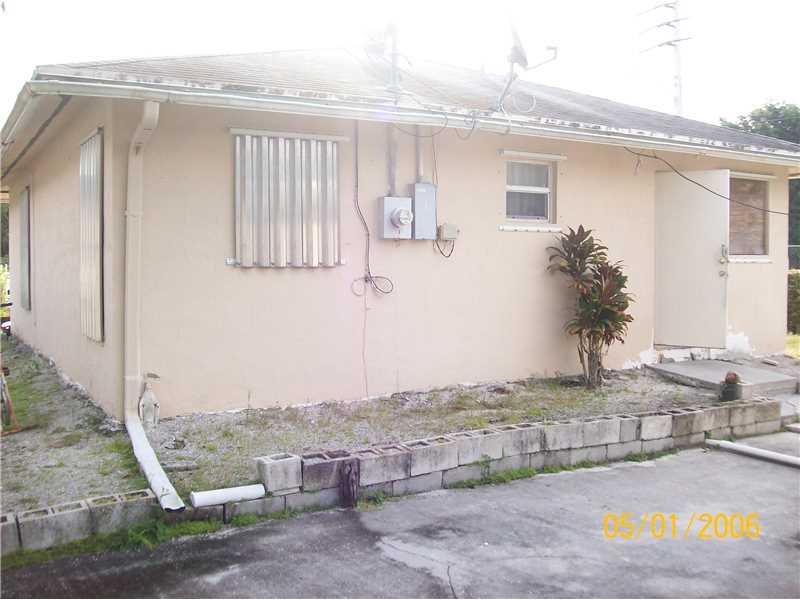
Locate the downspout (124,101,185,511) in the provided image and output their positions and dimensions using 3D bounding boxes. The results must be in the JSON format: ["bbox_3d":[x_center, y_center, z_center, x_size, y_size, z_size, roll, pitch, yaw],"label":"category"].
[{"bbox_3d":[-1.770,-0.122,5.894,0.370,2.750,2.110,-2,3,-29],"label":"downspout"}]

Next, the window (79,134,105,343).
[{"bbox_3d":[-2.852,-0.559,7.707,0.070,1.855,1.100,-2,3,-29],"label":"window"}]

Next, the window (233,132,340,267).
[{"bbox_3d":[-0.996,-0.878,7.463,0.986,1.170,0.080,-2,3,-29],"label":"window"}]

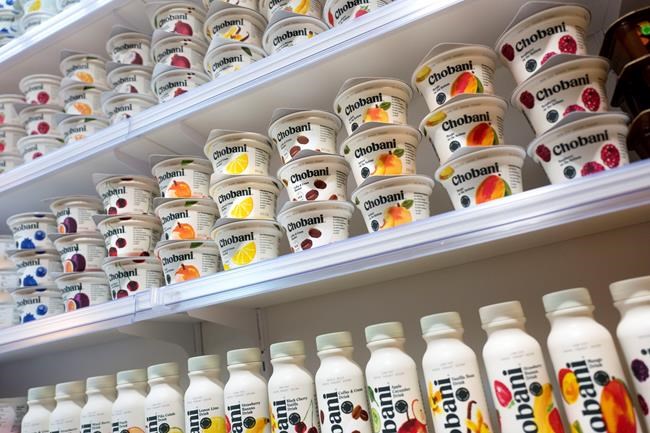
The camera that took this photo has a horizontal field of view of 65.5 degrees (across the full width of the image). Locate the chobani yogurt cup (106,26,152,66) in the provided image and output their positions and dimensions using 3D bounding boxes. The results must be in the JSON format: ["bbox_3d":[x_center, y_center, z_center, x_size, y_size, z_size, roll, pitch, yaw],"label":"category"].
[{"bbox_3d":[-0.332,-0.271,0.891,0.096,0.063,0.096,-8,-16,-2],"label":"chobani yogurt cup"}]

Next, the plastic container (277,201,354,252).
[{"bbox_3d":[-0.006,0.025,0.614,0.097,0.058,0.097,-8,-16,-2],"label":"plastic container"}]

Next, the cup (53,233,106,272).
[{"bbox_3d":[-0.363,0.066,0.779,0.096,0.063,0.096,-17,-18,25],"label":"cup"}]

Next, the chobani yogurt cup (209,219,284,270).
[{"bbox_3d":[-0.094,0.048,0.646,0.097,0.058,0.097,-8,-16,-2],"label":"chobani yogurt cup"}]

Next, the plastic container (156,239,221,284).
[{"bbox_3d":[-0.184,0.077,0.697,0.096,0.063,0.096,-13,-17,13],"label":"plastic container"}]

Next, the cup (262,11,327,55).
[{"bbox_3d":[-0.035,-0.216,0.684,0.096,0.058,0.100,-7,-19,-2],"label":"cup"}]

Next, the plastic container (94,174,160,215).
[{"bbox_3d":[-0.288,-0.017,0.755,0.096,0.063,0.096,-15,-17,21],"label":"plastic container"}]

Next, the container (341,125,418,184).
[{"bbox_3d":[0.070,-0.056,0.583,0.097,0.058,0.097,-15,-17,20],"label":"container"}]

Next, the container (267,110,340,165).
[{"bbox_3d":[-0.021,-0.085,0.645,0.097,0.058,0.097,-8,-16,-2],"label":"container"}]

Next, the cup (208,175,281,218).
[{"bbox_3d":[-0.102,-0.007,0.654,0.096,0.058,0.100,-12,-19,12],"label":"cup"}]

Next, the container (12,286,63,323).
[{"bbox_3d":[-0.450,0.153,0.804,0.096,0.058,0.100,-12,-19,13],"label":"container"}]

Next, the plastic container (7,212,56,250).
[{"bbox_3d":[-0.463,0.037,0.819,0.096,0.058,0.100,-7,-19,-2],"label":"plastic container"}]

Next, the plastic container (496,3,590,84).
[{"bbox_3d":[0.235,-0.167,0.528,0.096,0.063,0.096,-19,-19,31],"label":"plastic container"}]

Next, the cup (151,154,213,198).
[{"bbox_3d":[-0.194,-0.037,0.718,0.097,0.058,0.097,-8,-16,-2],"label":"cup"}]

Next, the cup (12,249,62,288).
[{"bbox_3d":[-0.461,0.096,0.826,0.097,0.058,0.097,-8,-16,-2],"label":"cup"}]

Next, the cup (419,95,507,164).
[{"bbox_3d":[0.154,-0.078,0.542,0.096,0.058,0.100,-13,-19,14],"label":"cup"}]

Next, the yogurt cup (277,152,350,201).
[{"bbox_3d":[-0.009,-0.030,0.633,0.097,0.058,0.097,-12,-16,11],"label":"yogurt cup"}]

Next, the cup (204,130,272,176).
[{"bbox_3d":[-0.109,-0.063,0.674,0.097,0.058,0.097,-13,-16,15],"label":"cup"}]

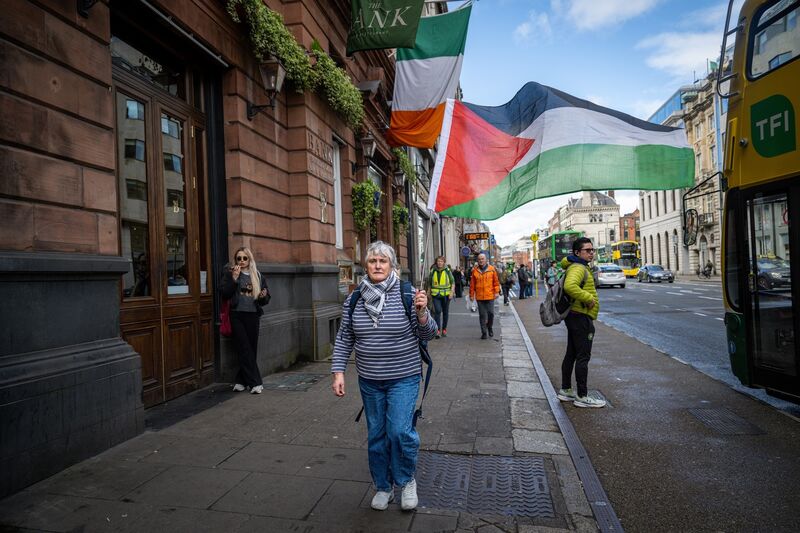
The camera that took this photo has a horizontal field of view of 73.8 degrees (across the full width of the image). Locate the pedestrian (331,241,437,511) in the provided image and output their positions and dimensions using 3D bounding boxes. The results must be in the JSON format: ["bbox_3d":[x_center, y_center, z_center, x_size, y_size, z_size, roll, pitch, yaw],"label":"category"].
[{"bbox_3d":[-0.093,0.658,3.371,0.630,1.620,0.450,-3,-1,4],"label":"pedestrian"}]

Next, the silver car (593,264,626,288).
[{"bbox_3d":[13.950,0.660,36.300,1.760,1.490,4.460,-2,-1,10],"label":"silver car"}]

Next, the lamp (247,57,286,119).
[{"bbox_3d":[-1.815,-2.462,7.224,0.480,0.880,0.340,-3,-1,10],"label":"lamp"}]

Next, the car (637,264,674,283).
[{"bbox_3d":[21.300,0.590,44.800,1.800,1.460,4.450,-2,-1,9],"label":"car"}]

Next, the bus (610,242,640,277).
[{"bbox_3d":[28.852,-0.690,69.911,2.550,4.300,11.000,-3,-1,10],"label":"bus"}]

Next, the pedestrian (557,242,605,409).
[{"bbox_3d":[1.896,0.565,5.570,0.480,1.720,0.520,-3,-1,17],"label":"pedestrian"}]

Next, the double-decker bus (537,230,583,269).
[{"bbox_3d":[13.971,-0.420,46.401,2.550,4.300,11.000,-3,-1,10],"label":"double-decker bus"}]

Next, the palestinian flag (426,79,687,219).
[{"bbox_3d":[0.885,-0.690,3.120,1.470,0.800,0.380,-2,-1,12],"label":"palestinian flag"}]

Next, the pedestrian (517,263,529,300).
[{"bbox_3d":[6.257,0.783,27.300,0.400,1.760,0.520,-1,-2,-42],"label":"pedestrian"}]

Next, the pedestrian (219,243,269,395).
[{"bbox_3d":[-1.762,0.615,6.100,0.560,1.670,0.420,-2,-1,-8],"label":"pedestrian"}]

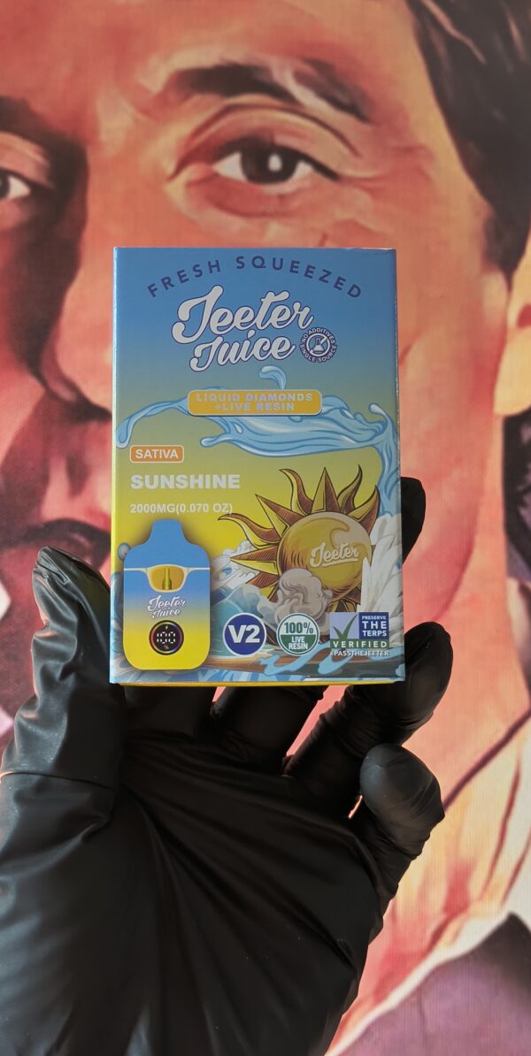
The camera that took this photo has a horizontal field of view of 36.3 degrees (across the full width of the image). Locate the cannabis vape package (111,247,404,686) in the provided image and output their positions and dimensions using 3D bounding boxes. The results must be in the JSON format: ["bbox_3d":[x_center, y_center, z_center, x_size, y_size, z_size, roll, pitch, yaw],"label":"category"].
[{"bbox_3d":[-0.002,-0.016,0.217,0.073,0.111,0.024,0,-5,-1],"label":"cannabis vape package"}]

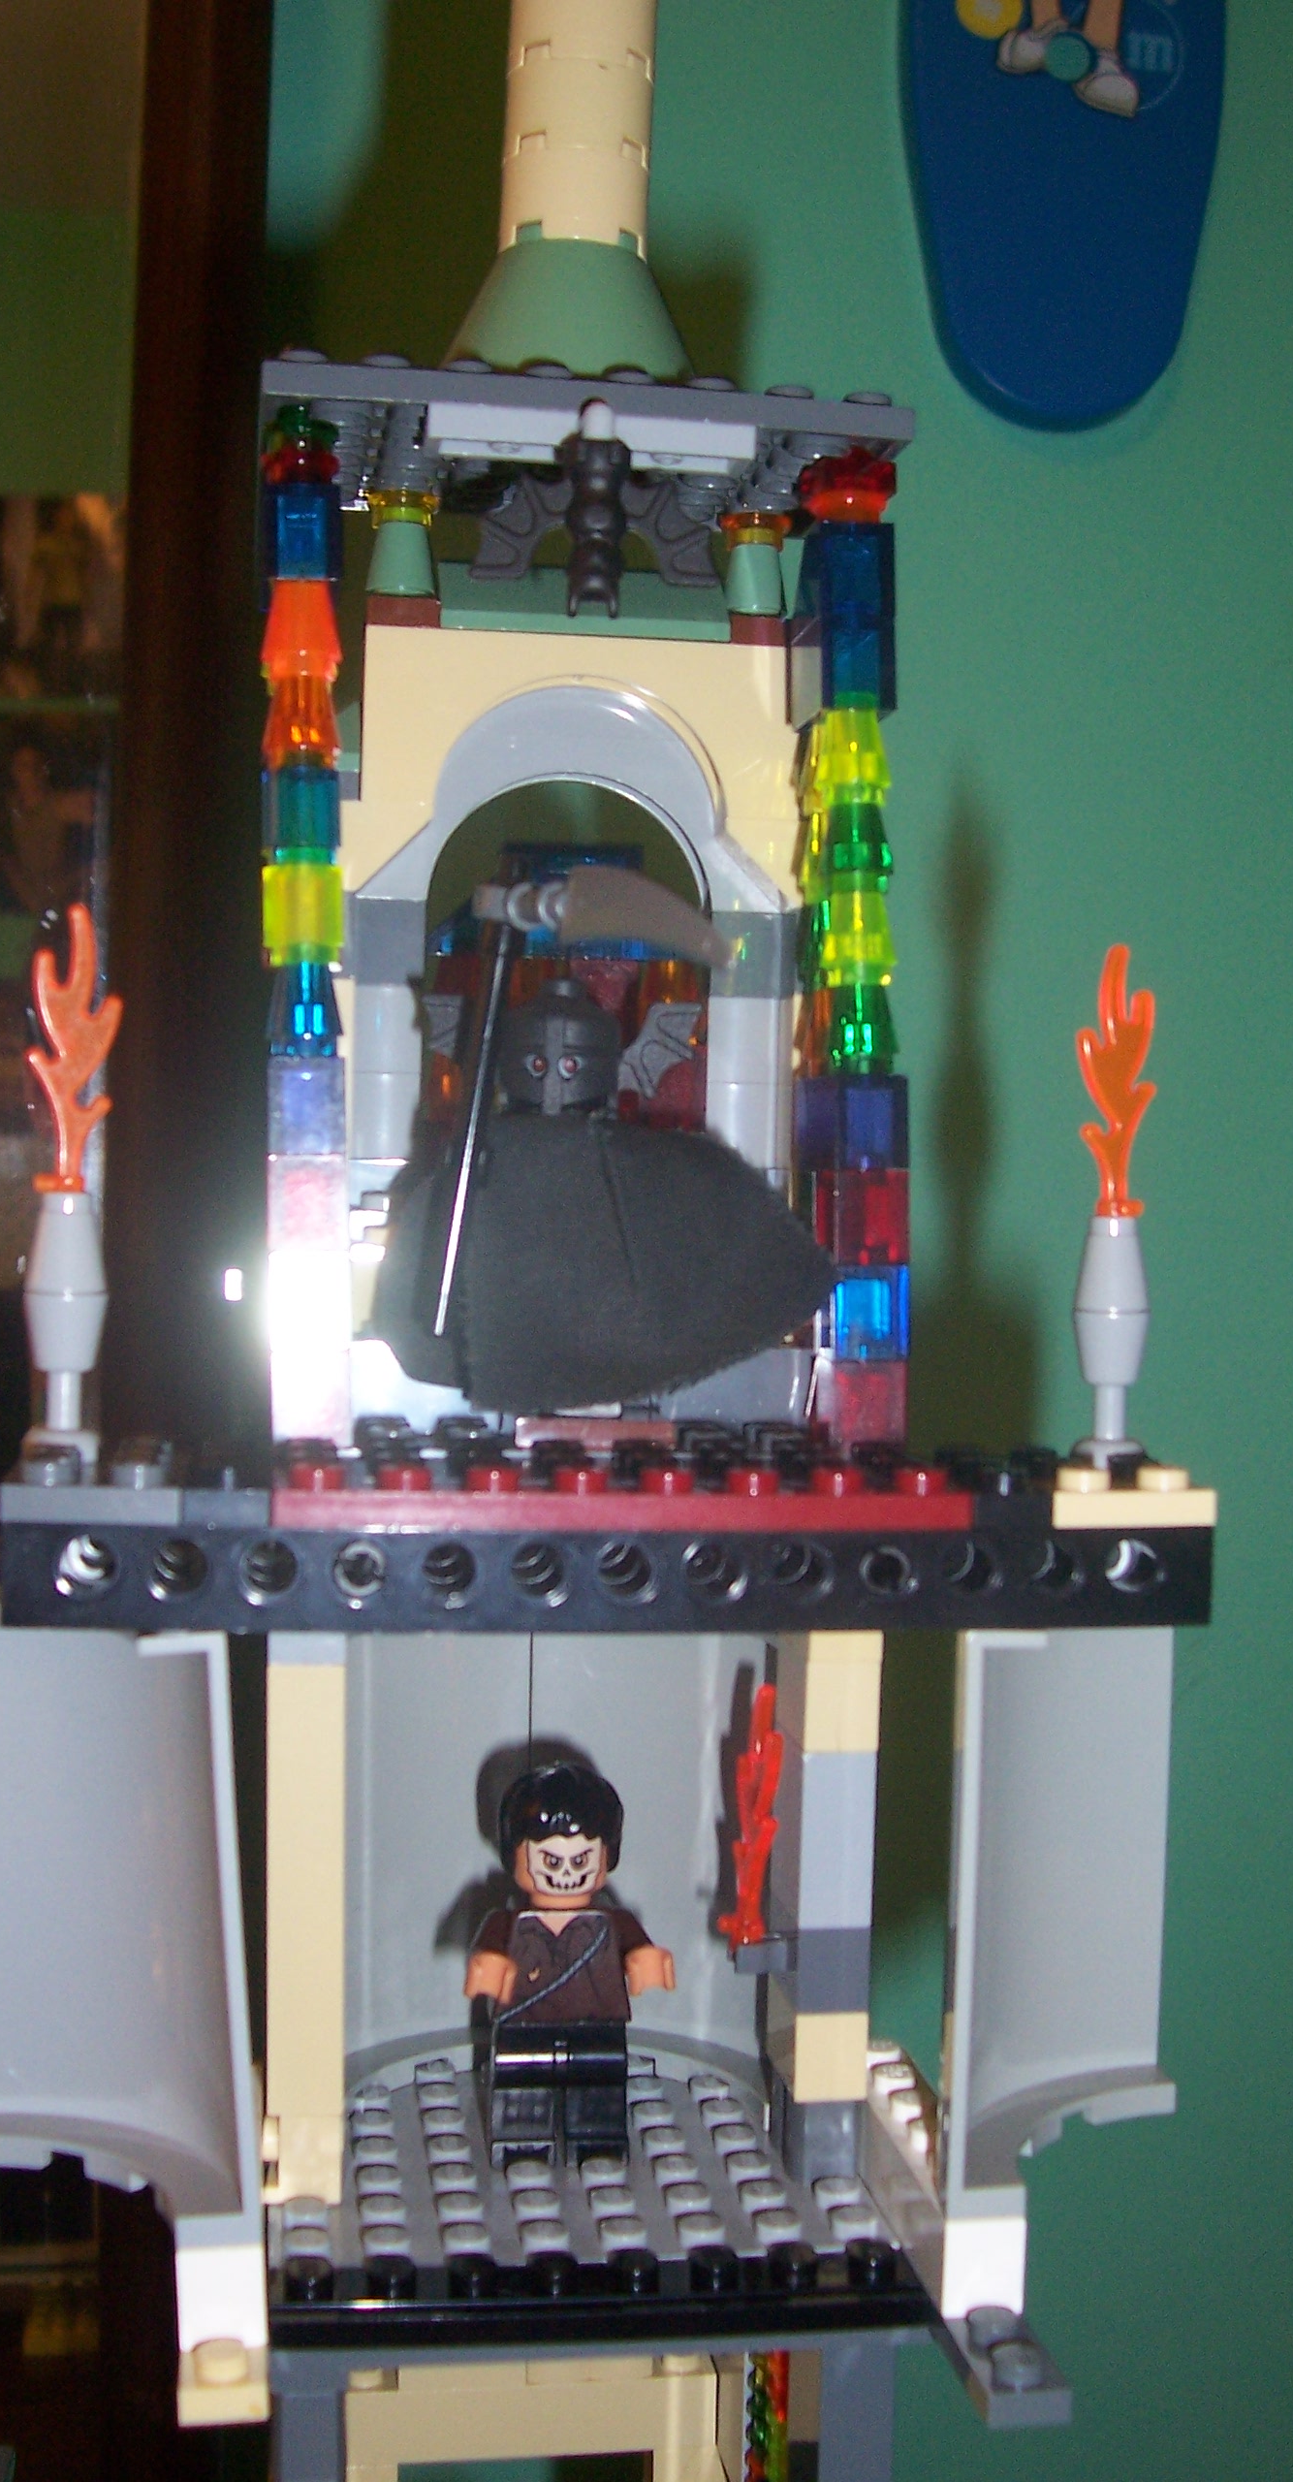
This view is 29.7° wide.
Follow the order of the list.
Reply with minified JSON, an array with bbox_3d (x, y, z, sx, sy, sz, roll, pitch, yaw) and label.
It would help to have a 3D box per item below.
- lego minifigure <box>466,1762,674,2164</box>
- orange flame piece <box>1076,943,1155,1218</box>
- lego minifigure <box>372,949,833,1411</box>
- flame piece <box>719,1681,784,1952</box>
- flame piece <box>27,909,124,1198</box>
[{"bbox_3d":[-0.008,0.078,0.265,0.022,0.043,0.013,1,1,-8],"label":"lego minifigure"},{"bbox_3d":[0.047,-0.016,0.246,0.009,0.028,0.004,1,1,-20],"label":"orange flame piece"},{"bbox_3d":[-0.004,-0.005,0.245,0.046,0.045,0.021,1,1,-2],"label":"lego minifigure"},{"bbox_3d":[0.011,0.061,0.260,0.004,0.028,0.009,1,1,-15],"label":"flame piece"},{"bbox_3d":[-0.054,-0.018,0.232,0.009,0.028,0.004,1,1,-19],"label":"flame piece"}]

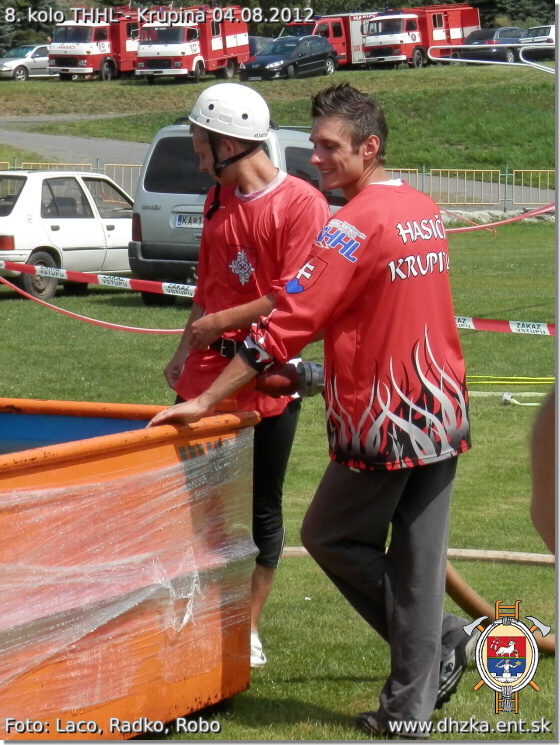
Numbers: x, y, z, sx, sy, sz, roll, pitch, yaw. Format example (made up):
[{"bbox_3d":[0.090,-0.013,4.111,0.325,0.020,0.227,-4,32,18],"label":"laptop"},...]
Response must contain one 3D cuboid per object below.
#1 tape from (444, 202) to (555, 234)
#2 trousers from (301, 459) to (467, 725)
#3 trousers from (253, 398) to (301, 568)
[{"bbox_3d":[1.605,-1.134,11.500,0.840,0.210,0.100,3,9,20],"label":"tape"},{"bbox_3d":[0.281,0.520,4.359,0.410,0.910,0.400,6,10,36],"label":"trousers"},{"bbox_3d":[-0.113,0.285,4.961,0.390,0.650,0.300,5,9,30],"label":"trousers"}]

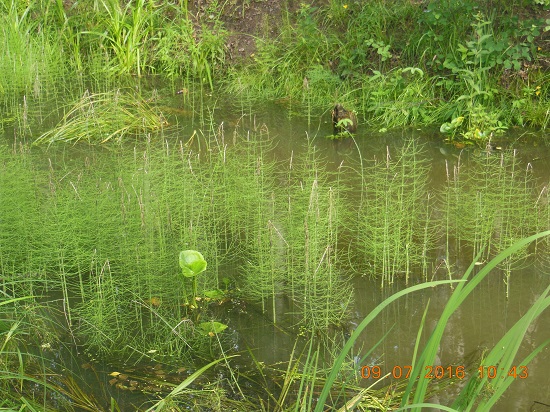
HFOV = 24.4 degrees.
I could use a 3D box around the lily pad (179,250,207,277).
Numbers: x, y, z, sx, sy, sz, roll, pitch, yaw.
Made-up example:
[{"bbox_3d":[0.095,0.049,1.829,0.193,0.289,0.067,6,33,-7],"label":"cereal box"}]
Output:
[{"bbox_3d":[-0.338,0.235,5.200,0.115,0.090,0.090,0,17,0],"label":"lily pad"}]

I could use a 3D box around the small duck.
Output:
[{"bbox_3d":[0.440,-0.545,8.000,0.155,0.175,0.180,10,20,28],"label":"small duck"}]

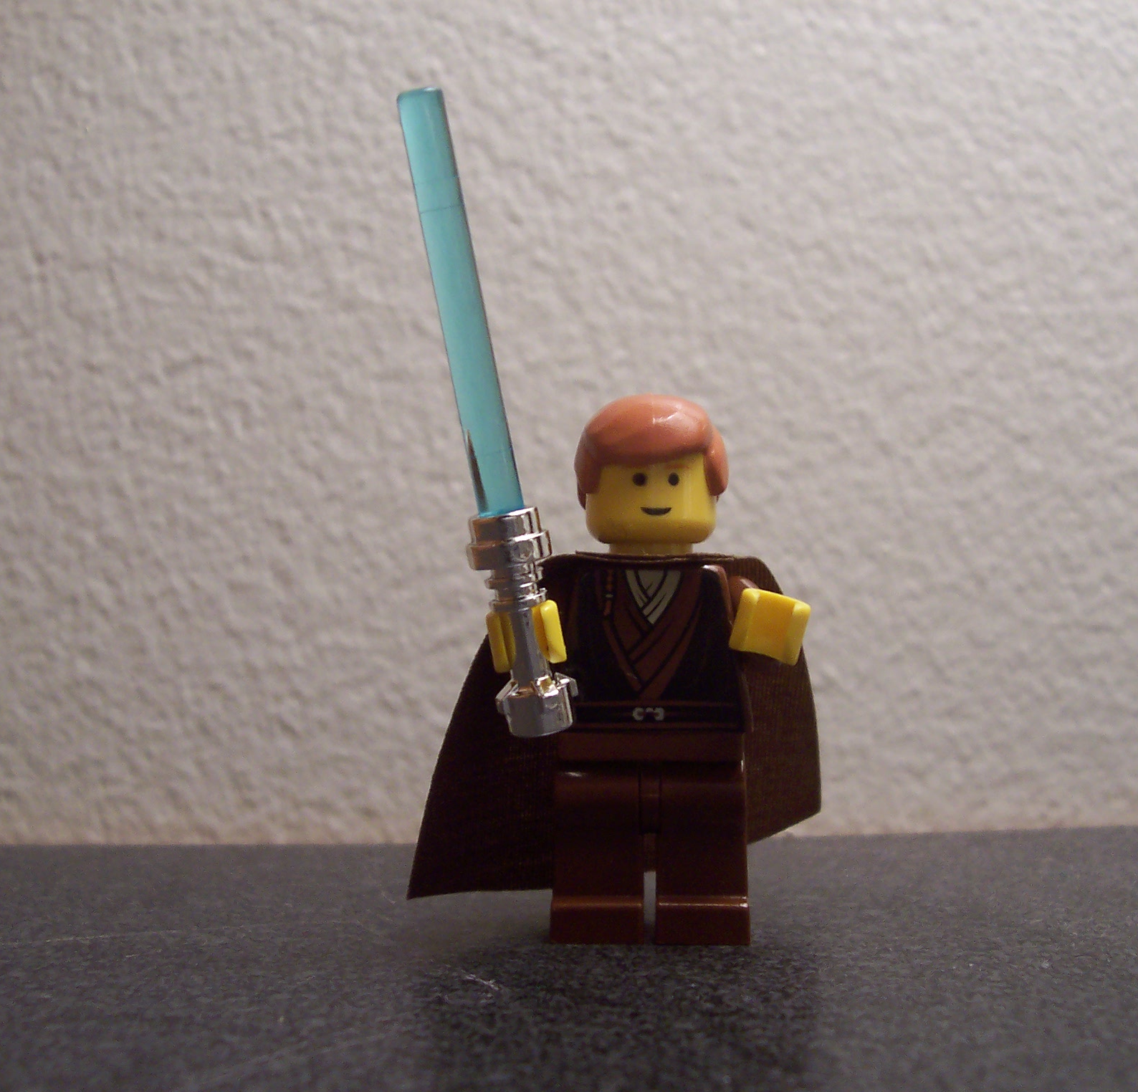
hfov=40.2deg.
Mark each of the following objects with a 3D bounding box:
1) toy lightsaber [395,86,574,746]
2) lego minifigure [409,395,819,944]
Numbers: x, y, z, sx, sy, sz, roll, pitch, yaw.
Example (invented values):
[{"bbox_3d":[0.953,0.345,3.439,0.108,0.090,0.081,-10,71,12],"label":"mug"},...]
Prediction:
[{"bbox_3d":[-0.006,-0.009,0.108,0.006,0.045,0.006,-10,9,0],"label":"toy lightsaber"},{"bbox_3d":[0.004,0.009,0.123,0.035,0.042,0.028,0,2,5],"label":"lego minifigure"}]

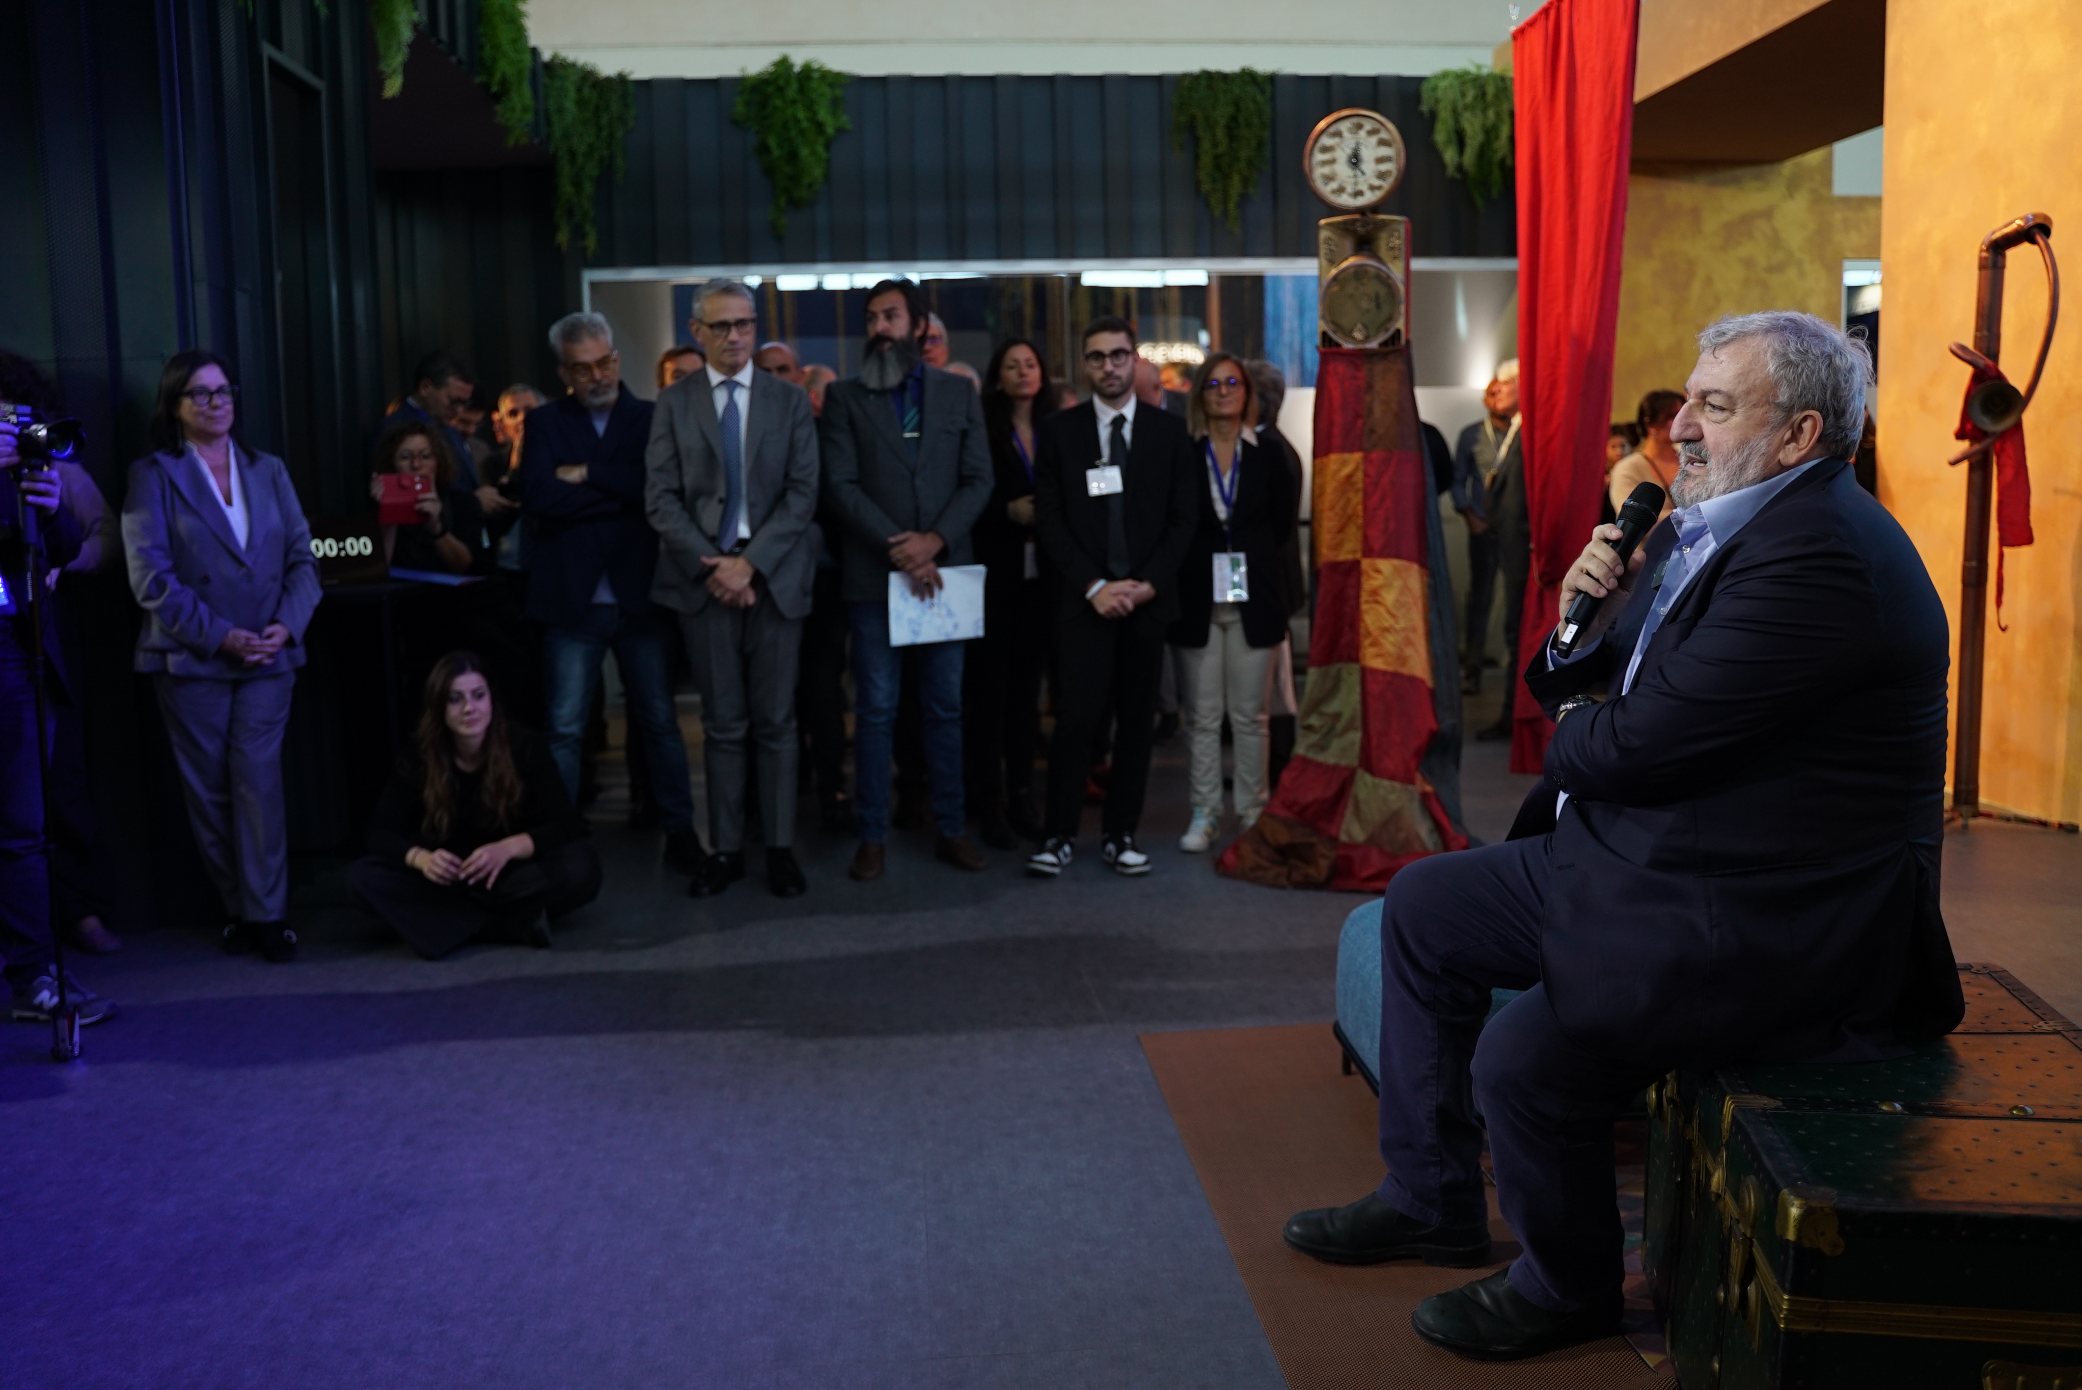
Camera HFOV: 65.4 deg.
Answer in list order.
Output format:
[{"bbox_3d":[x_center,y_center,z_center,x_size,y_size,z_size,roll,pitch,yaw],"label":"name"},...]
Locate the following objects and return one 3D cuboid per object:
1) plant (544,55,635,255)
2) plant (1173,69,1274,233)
[{"bbox_3d":[-2.441,-2.915,8.787,0.442,1.022,0.363,-2,7,-5],"label":"plant"},{"bbox_3d":[1.016,-3.033,9.064,0.545,0.867,0.363,-2,7,-5],"label":"plant"}]

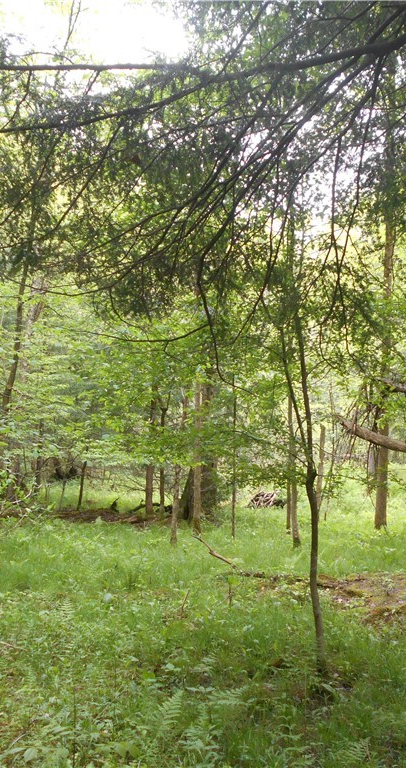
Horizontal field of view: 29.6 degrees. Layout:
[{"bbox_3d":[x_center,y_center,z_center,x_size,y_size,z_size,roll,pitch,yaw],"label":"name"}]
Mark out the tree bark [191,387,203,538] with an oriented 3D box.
[{"bbox_3d":[-0.063,1.015,10.233,0.115,1.964,0.115,0,-2,0],"label":"tree bark"}]

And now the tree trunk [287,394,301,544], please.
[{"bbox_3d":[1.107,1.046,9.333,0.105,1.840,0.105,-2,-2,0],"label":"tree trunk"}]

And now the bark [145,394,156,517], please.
[{"bbox_3d":[-0.810,1.116,12.033,0.125,1.904,0.125,1,-2,0],"label":"bark"}]

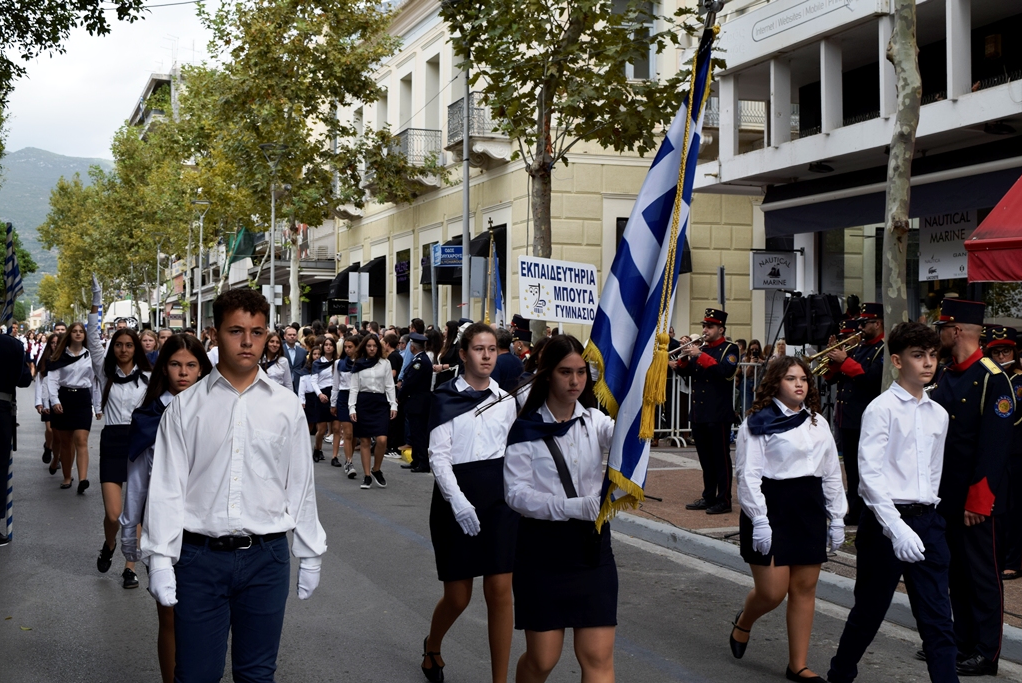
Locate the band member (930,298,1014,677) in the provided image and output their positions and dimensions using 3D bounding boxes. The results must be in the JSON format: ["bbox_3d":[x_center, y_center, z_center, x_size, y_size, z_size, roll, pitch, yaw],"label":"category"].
[{"bbox_3d":[2.263,0.708,6.500,0.420,1.840,0.520,0,0,-16],"label":"band member"}]

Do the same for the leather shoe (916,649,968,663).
[{"bbox_3d":[2.171,1.575,6.600,0.290,0.095,0.110,0,0,-9],"label":"leather shoe"}]

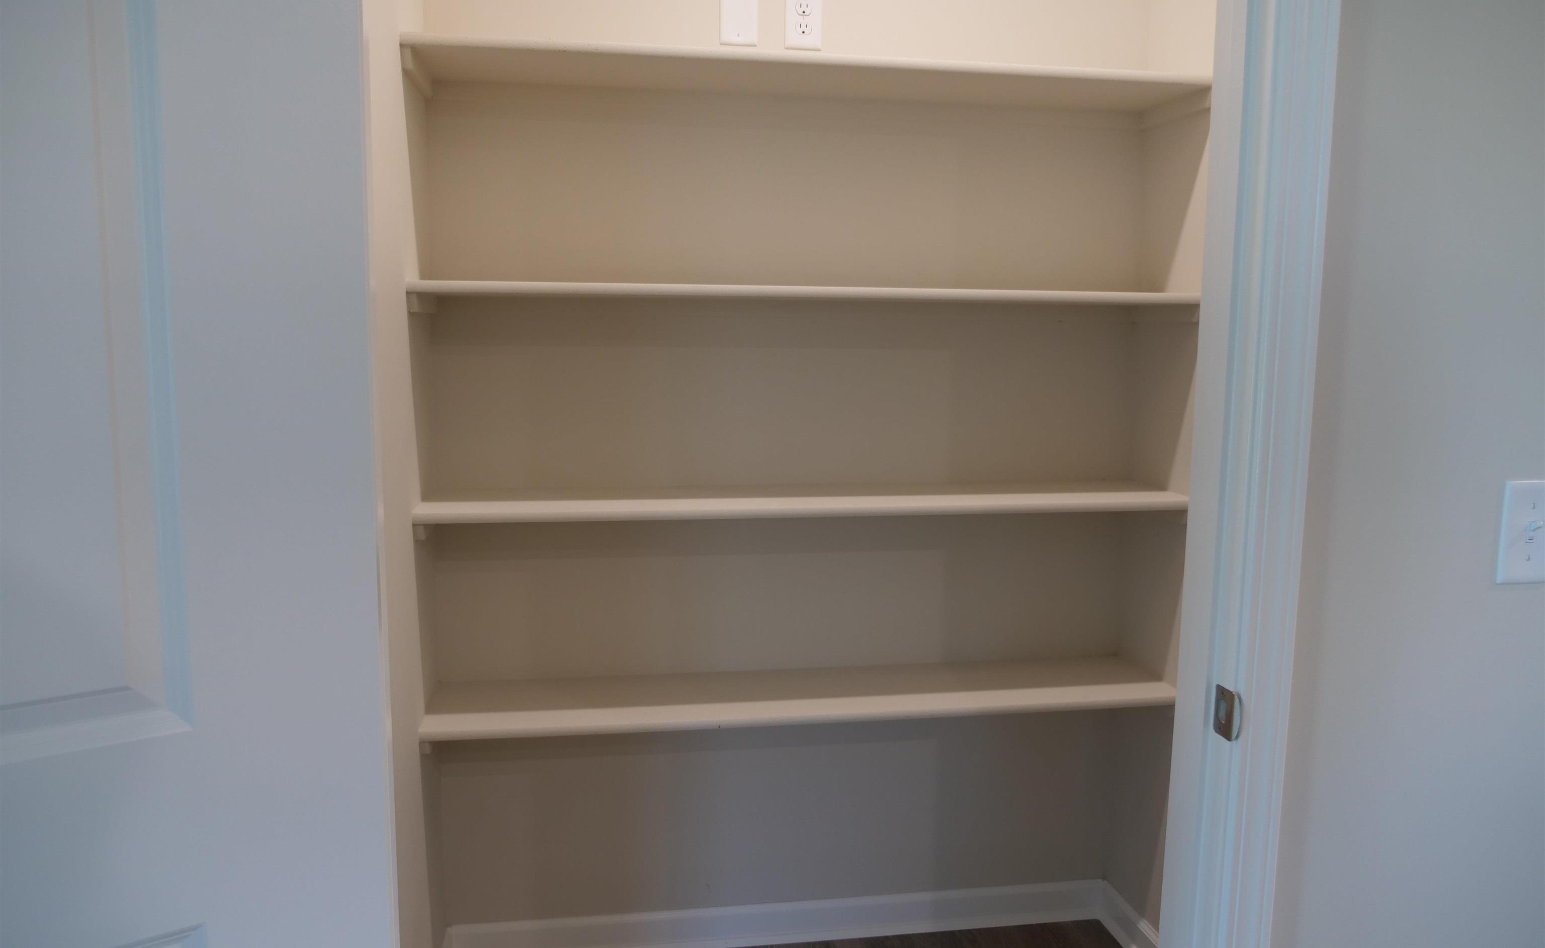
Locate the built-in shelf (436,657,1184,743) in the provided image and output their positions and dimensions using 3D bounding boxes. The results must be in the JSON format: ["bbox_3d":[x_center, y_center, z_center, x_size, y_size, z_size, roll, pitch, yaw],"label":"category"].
[{"bbox_3d":[0.073,0.451,2.179,1.475,0.020,0.273,-1,7,-9],"label":"built-in shelf"}]

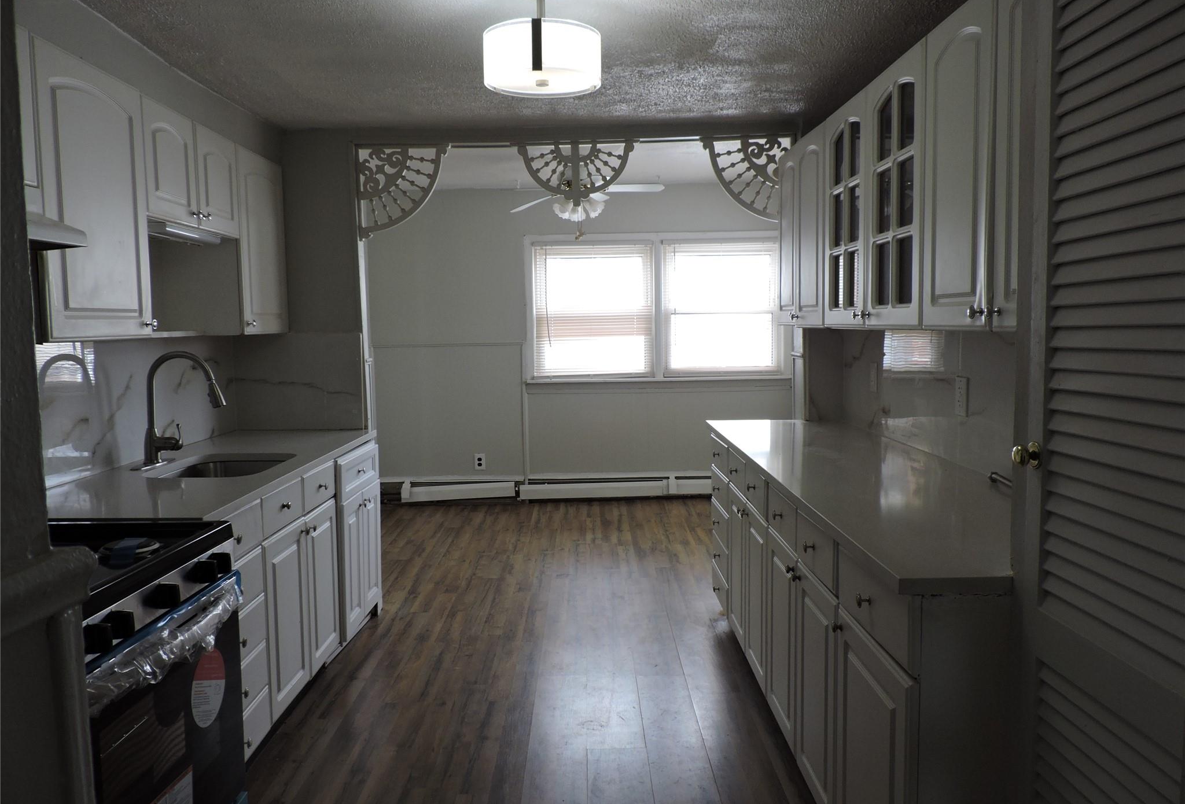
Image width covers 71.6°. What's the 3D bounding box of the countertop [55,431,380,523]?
[{"bbox_3d":[-1.351,0.236,2.998,0.689,0.035,1.785,-1,5,0],"label":"countertop"}]

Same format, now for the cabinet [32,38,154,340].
[{"bbox_3d":[-1.563,-0.566,2.359,0.295,0.754,0.501,-1,5,0],"label":"cabinet"}]

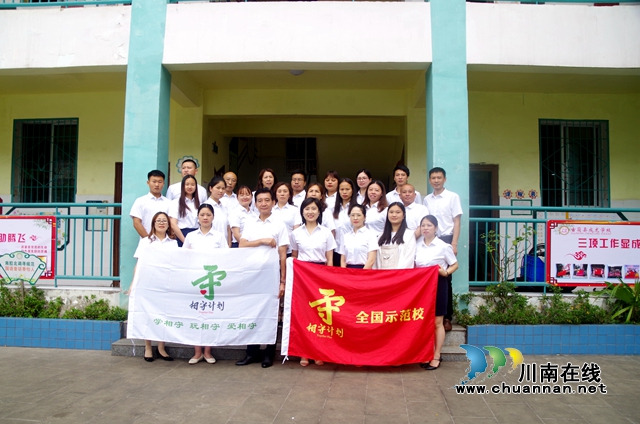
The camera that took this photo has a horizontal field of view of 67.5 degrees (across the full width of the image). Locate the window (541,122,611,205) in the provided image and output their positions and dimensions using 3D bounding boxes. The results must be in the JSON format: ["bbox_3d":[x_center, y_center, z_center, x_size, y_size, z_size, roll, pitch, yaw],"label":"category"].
[{"bbox_3d":[4.051,-0.762,7.624,1.160,1.430,0.120,0,-3,1],"label":"window"}]

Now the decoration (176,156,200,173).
[{"bbox_3d":[-2.118,-0.755,7.710,0.382,0.302,0.030,0,-3,1],"label":"decoration"}]

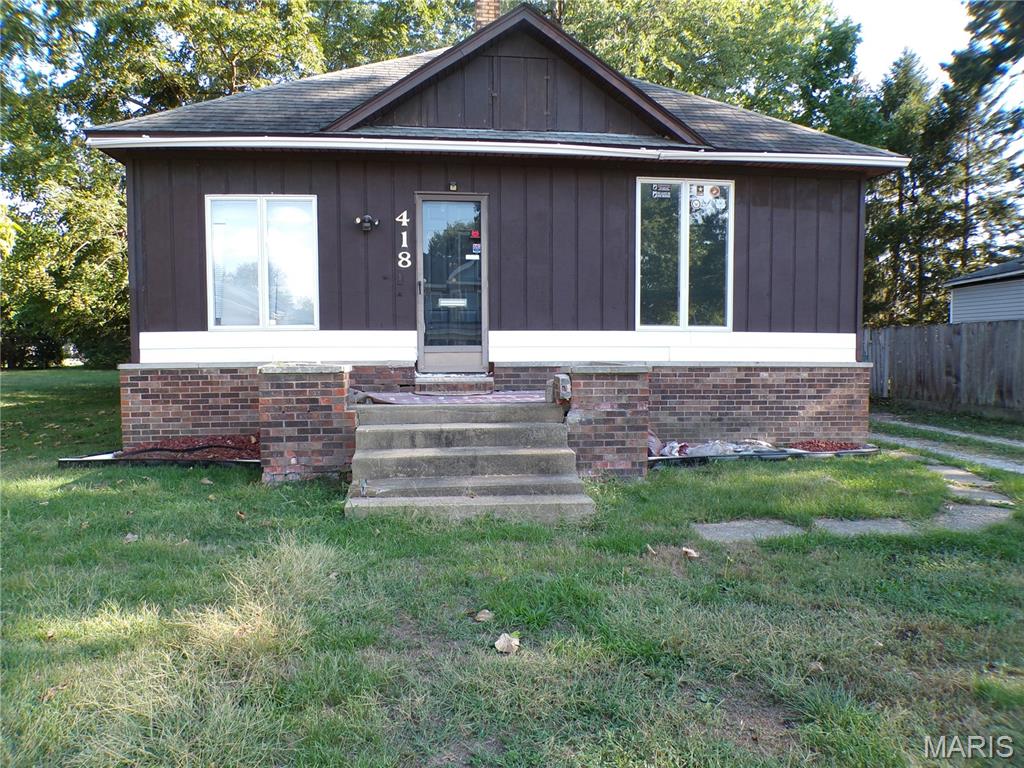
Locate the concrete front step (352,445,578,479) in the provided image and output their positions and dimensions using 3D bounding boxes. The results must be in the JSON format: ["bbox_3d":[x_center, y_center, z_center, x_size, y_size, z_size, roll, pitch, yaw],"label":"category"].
[{"bbox_3d":[-0.385,0.635,5.905,1.791,0.170,0.400,0,3,-7],"label":"concrete front step"}]

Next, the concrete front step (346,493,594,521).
[{"bbox_3d":[-0.299,0.888,5.211,1.769,0.110,0.360,0,3,-7],"label":"concrete front step"}]

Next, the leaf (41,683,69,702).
[{"bbox_3d":[-1.755,1.183,2.723,0.105,0.040,0.090,0,3,-7],"label":"leaf"}]

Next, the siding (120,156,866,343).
[{"bbox_3d":[0.083,-1.528,8.457,8.755,2.250,0.150,0,3,-7],"label":"siding"}]

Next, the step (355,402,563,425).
[{"bbox_3d":[-0.483,0.260,6.581,1.897,0.175,0.380,0,3,-7],"label":"step"}]

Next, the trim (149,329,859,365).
[{"bbox_3d":[0.098,-0.443,8.471,8.606,0.370,0.070,0,3,-7],"label":"trim"}]

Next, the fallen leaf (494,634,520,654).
[{"bbox_3d":[-0.020,1.137,3.111,0.110,0.050,0.100,0,3,-7],"label":"fallen leaf"}]

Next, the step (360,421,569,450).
[{"bbox_3d":[-0.434,0.450,6.263,1.815,0.175,0.360,0,3,-7],"label":"step"}]

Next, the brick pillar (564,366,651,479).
[{"bbox_3d":[0.858,0.341,6.800,0.795,1.040,0.550,0,3,-7],"label":"brick pillar"}]

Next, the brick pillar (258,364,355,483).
[{"bbox_3d":[-1.825,0.353,6.460,0.825,1.040,0.550,0,3,-7],"label":"brick pillar"}]

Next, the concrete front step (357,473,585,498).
[{"bbox_3d":[-0.345,0.781,5.523,1.767,0.085,0.420,0,3,-7],"label":"concrete front step"}]

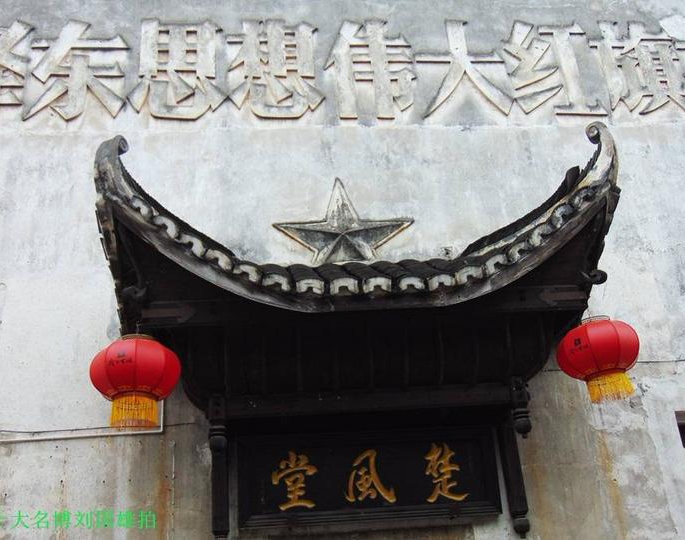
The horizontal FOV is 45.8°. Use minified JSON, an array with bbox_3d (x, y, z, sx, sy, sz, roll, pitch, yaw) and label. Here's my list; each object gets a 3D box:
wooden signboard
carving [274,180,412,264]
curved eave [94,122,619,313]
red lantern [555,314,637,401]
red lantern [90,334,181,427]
[{"bbox_3d":[0.203,1.554,6.104,1.948,0.661,0.090,-2,-22,-5],"label":"wooden signboard"},{"bbox_3d":[0.004,-0.274,6.832,1.210,1.150,0.200,-2,-22,-5],"label":"carving"},{"bbox_3d":[0.141,-0.121,6.194,3.780,1.411,1.291,-2,-22,-5],"label":"curved eave"},{"bbox_3d":[1.882,0.640,5.891,0.590,0.610,0.590,-2,-22,-5],"label":"red lantern"},{"bbox_3d":[-1.397,0.742,5.465,0.590,0.610,0.590,-2,-22,-5],"label":"red lantern"}]

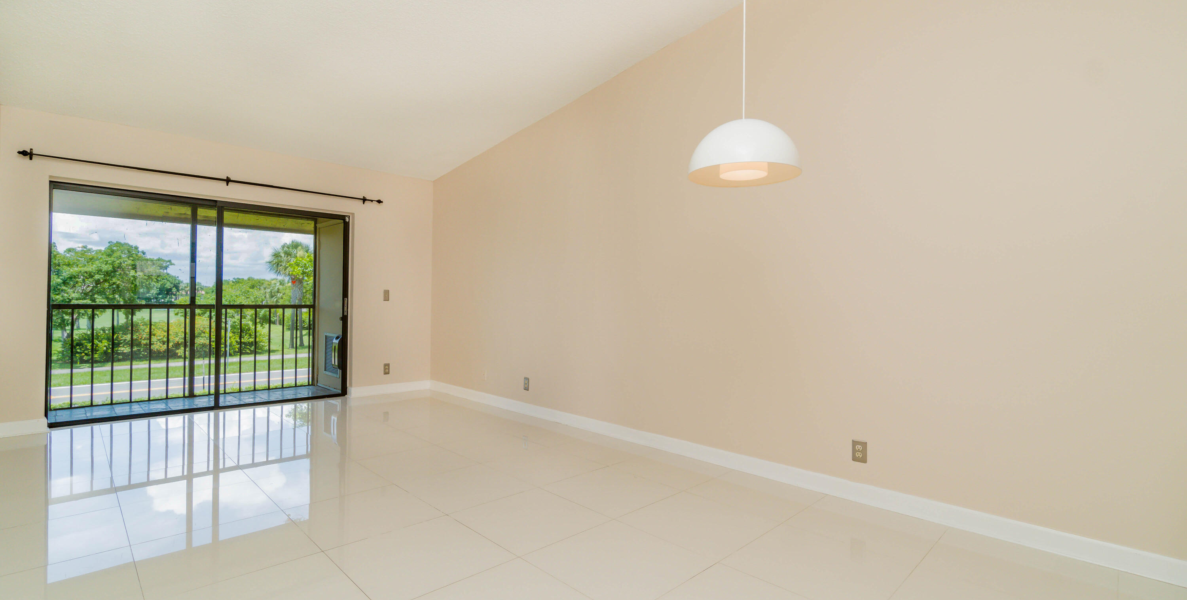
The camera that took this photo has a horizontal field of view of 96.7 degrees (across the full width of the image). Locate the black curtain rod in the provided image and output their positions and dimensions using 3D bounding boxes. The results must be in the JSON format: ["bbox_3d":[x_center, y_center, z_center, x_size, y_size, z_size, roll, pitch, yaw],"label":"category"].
[{"bbox_3d":[-3.495,-1.144,5.147,2.880,0.090,0.090,1,0,-44],"label":"black curtain rod"}]

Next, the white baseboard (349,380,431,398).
[{"bbox_3d":[-2.393,1.059,6.296,0.959,0.112,0.020,1,0,-44],"label":"white baseboard"}]

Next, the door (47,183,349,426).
[{"bbox_3d":[-3.745,0.056,5.293,2.407,2.073,0.110,1,0,-44],"label":"door"}]

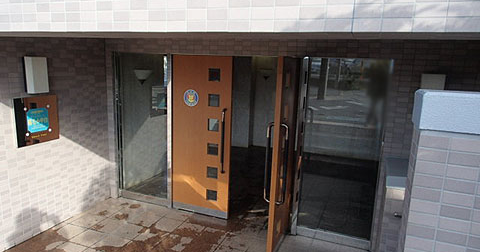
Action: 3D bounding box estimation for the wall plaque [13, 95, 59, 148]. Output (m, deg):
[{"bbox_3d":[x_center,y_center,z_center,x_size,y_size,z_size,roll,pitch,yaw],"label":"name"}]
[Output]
[{"bbox_3d":[-2.127,-0.059,3.676,0.025,0.503,0.499,6,11,21],"label":"wall plaque"}]

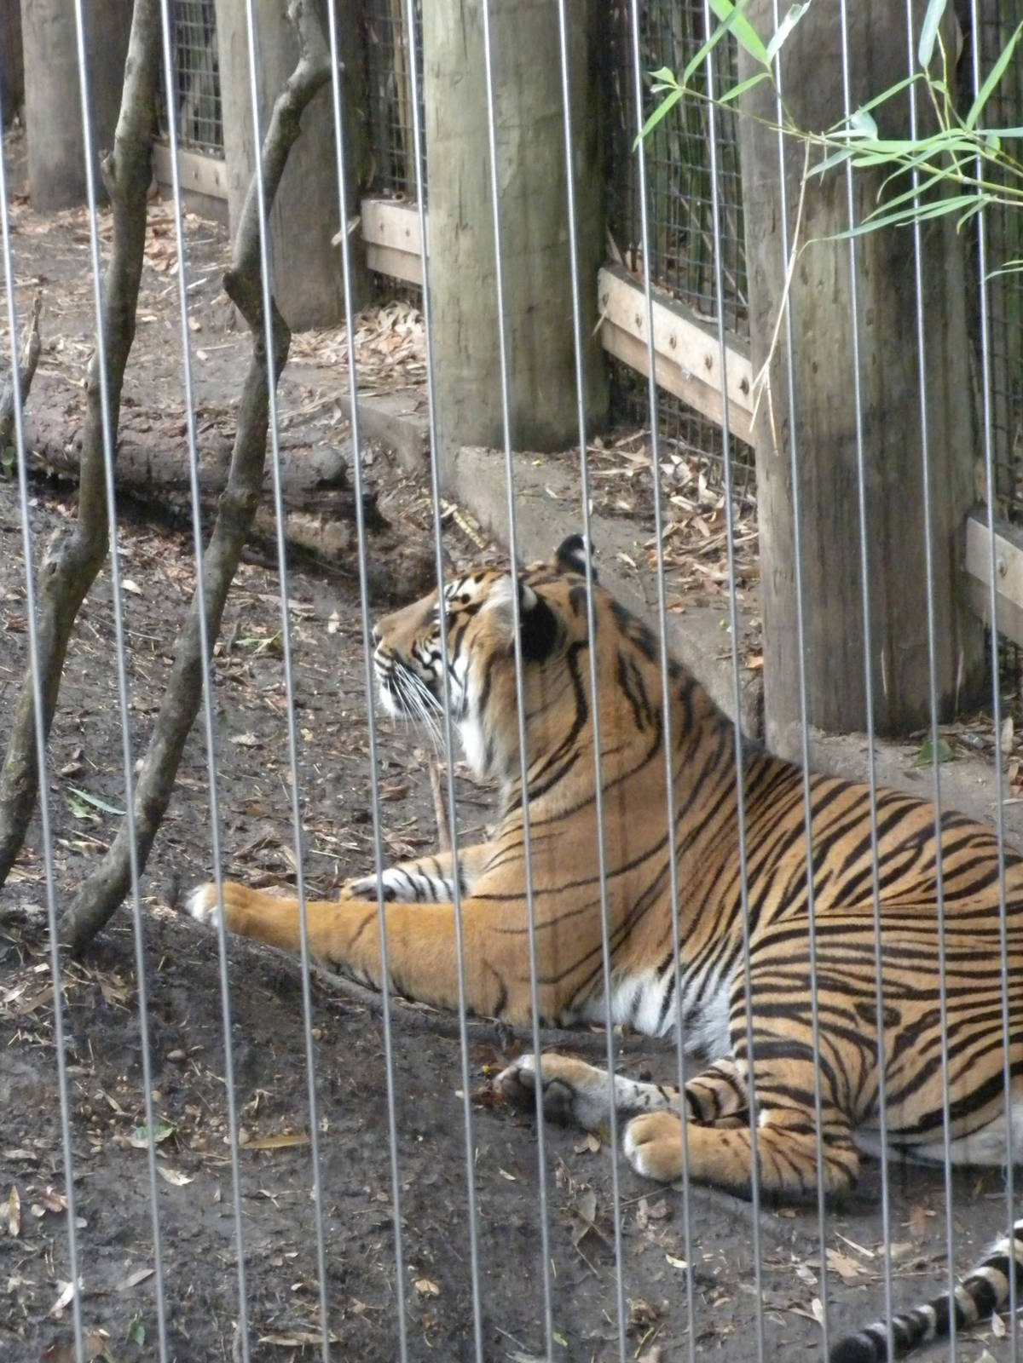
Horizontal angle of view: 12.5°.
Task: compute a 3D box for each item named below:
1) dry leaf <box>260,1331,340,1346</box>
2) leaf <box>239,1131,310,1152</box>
[{"bbox_3d":[-0.230,0.715,5.100,0.090,0.010,0.024,-3,12,1],"label":"dry leaf"},{"bbox_3d":[-0.283,0.553,5.630,0.090,0.010,0.022,-6,12,-13],"label":"leaf"}]

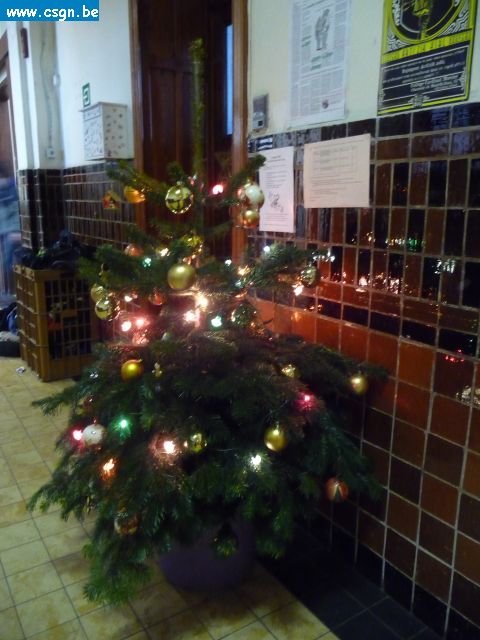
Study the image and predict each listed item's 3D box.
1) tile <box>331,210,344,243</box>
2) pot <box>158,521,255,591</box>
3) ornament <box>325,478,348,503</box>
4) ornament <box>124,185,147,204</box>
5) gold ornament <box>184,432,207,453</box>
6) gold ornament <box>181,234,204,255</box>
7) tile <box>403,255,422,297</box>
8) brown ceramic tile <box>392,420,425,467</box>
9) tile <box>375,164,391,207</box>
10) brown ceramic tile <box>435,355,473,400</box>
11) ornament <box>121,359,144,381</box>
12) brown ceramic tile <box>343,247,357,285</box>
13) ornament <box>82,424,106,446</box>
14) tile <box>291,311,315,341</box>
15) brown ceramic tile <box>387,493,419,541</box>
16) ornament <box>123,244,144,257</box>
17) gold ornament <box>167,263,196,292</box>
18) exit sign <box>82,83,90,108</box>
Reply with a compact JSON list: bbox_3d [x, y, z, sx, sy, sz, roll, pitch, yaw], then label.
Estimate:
[{"bbox_3d":[0.319,-0.303,1.666,0.010,0.120,0.058,-8,15,-31],"label":"tile"},{"bbox_3d":[-0.117,0.726,1.859,0.380,0.320,0.380,0,14,0],"label":"pot"},{"bbox_3d":[0.267,0.471,1.430,0.060,0.065,0.060,-1,14,-5],"label":"ornament"},{"bbox_3d":[-0.315,-0.378,1.560,0.064,0.060,0.062,-3,14,-11],"label":"ornament"},{"bbox_3d":[-0.117,0.328,1.390,0.053,0.057,0.053,-1,14,-5],"label":"gold ornament"},{"bbox_3d":[-0.136,-0.213,1.480,0.062,0.067,0.062,-1,14,-5],"label":"gold ornament"},{"bbox_3d":[0.483,-0.124,1.437,0.010,0.120,0.058,-8,15,-31],"label":"tile"},{"bbox_3d":[0.503,0.365,1.524,0.010,0.120,0.120,-8,15,-31],"label":"brown ceramic tile"},{"bbox_3d":[0.418,-0.389,1.489,0.010,0.122,0.058,-9,16,-31],"label":"tile"},{"bbox_3d":[0.578,0.151,1.394,0.012,0.127,0.116,-9,16,-32],"label":"brown ceramic tile"},{"bbox_3d":[-0.297,0.138,1.430,0.062,0.064,0.062,0,13,0],"label":"ornament"},{"bbox_3d":[0.358,-0.174,1.662,0.012,0.123,0.056,-9,16,-32],"label":"brown ceramic tile"},{"bbox_3d":[-0.402,0.318,1.430,0.063,0.064,0.063,0,13,0],"label":"ornament"},{"bbox_3d":[0.236,0.029,1.908,0.010,0.120,0.117,-9,16,-32],"label":"tile"},{"bbox_3d":[0.511,0.614,1.617,0.010,0.120,0.117,-9,16,-32],"label":"brown ceramic tile"},{"bbox_3d":[-0.322,-0.204,1.580,0.060,0.058,0.060,0,13,0],"label":"ornament"},{"bbox_3d":[-0.168,-0.126,1.500,0.079,0.082,0.079,-2,14,-6],"label":"gold ornament"},{"bbox_3d":[-1.052,-1.532,3.533,0.012,0.142,0.152,-9,16,-32],"label":"exit sign"}]

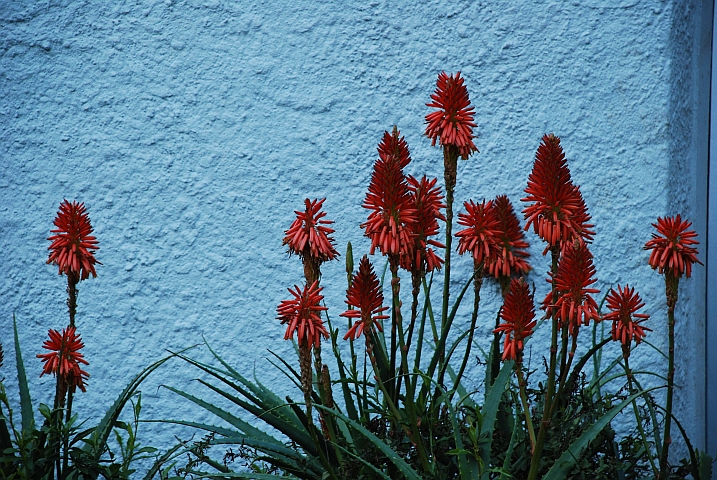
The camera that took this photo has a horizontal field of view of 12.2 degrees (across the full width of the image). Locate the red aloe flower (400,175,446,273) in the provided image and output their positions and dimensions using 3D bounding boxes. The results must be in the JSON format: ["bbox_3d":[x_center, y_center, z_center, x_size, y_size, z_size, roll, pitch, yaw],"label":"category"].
[{"bbox_3d":[0.130,-0.033,6.680,0.092,0.195,0.089,0,4,0],"label":"red aloe flower"}]

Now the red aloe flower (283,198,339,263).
[{"bbox_3d":[-0.094,-0.019,6.620,0.110,0.127,0.107,0,4,0],"label":"red aloe flower"}]

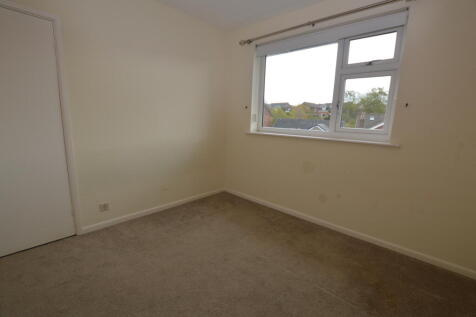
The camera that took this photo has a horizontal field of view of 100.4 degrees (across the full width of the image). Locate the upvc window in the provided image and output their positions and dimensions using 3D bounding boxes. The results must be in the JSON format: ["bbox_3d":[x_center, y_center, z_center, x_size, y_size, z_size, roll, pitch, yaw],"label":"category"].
[{"bbox_3d":[0.871,-0.835,2.323,1.604,1.145,0.120,11,13,40],"label":"upvc window"}]

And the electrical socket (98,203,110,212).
[{"bbox_3d":[-1.383,0.511,2.054,0.020,0.090,0.094,11,13,40],"label":"electrical socket"}]

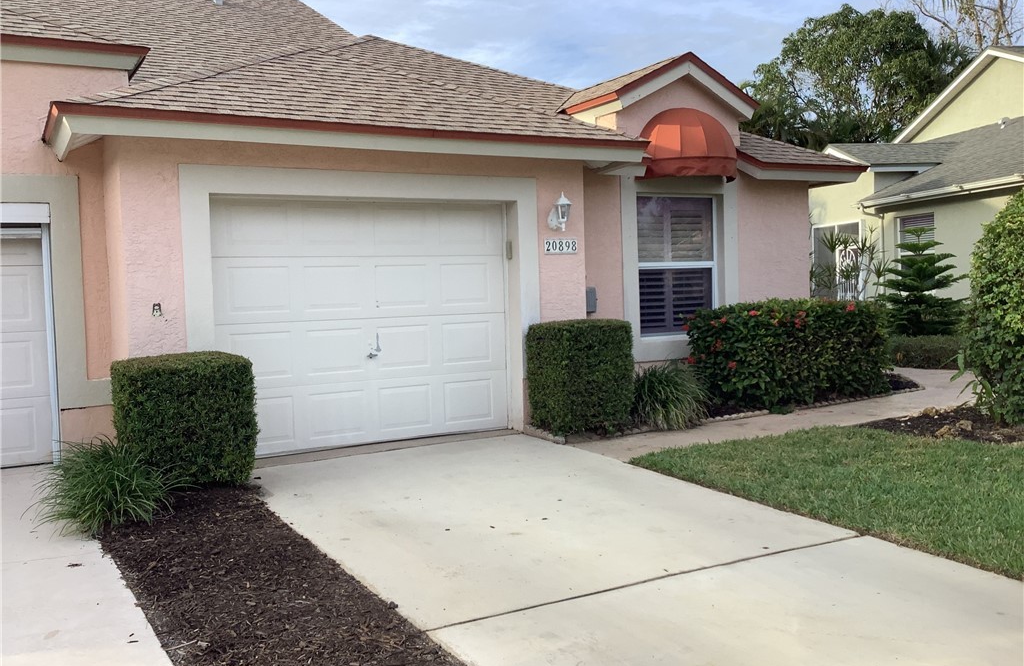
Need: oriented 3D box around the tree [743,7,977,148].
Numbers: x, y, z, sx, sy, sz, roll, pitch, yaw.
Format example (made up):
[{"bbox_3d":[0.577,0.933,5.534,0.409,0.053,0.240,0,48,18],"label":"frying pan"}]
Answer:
[{"bbox_3d":[10.321,-4.894,27.194,7.200,9.509,7.200,-3,3,-29],"label":"tree"}]

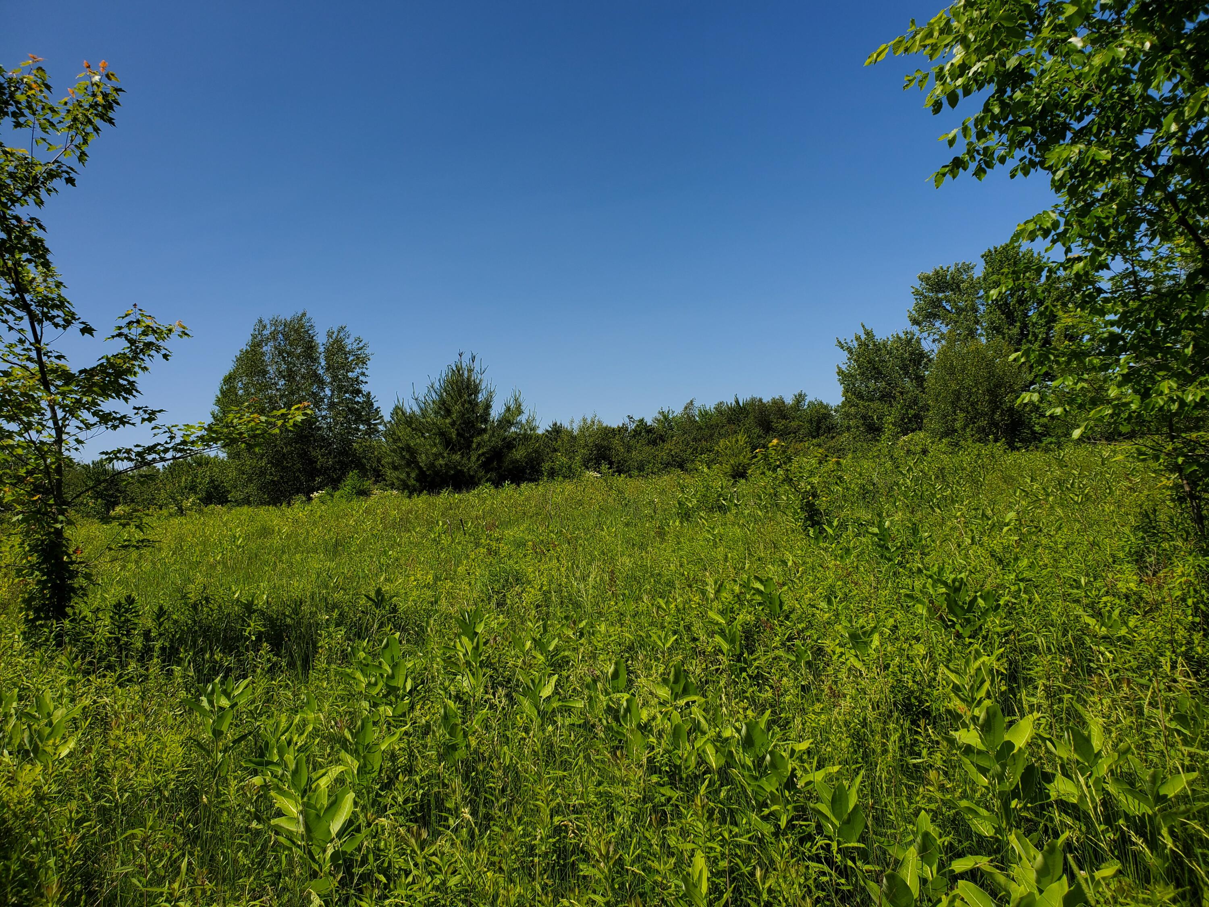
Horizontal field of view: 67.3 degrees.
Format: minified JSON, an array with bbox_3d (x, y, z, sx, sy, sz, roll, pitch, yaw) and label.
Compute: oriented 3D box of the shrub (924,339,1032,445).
[{"bbox_3d":[9.256,-1.451,22.500,2.750,2.800,2.600,0,-1,22],"label":"shrub"}]

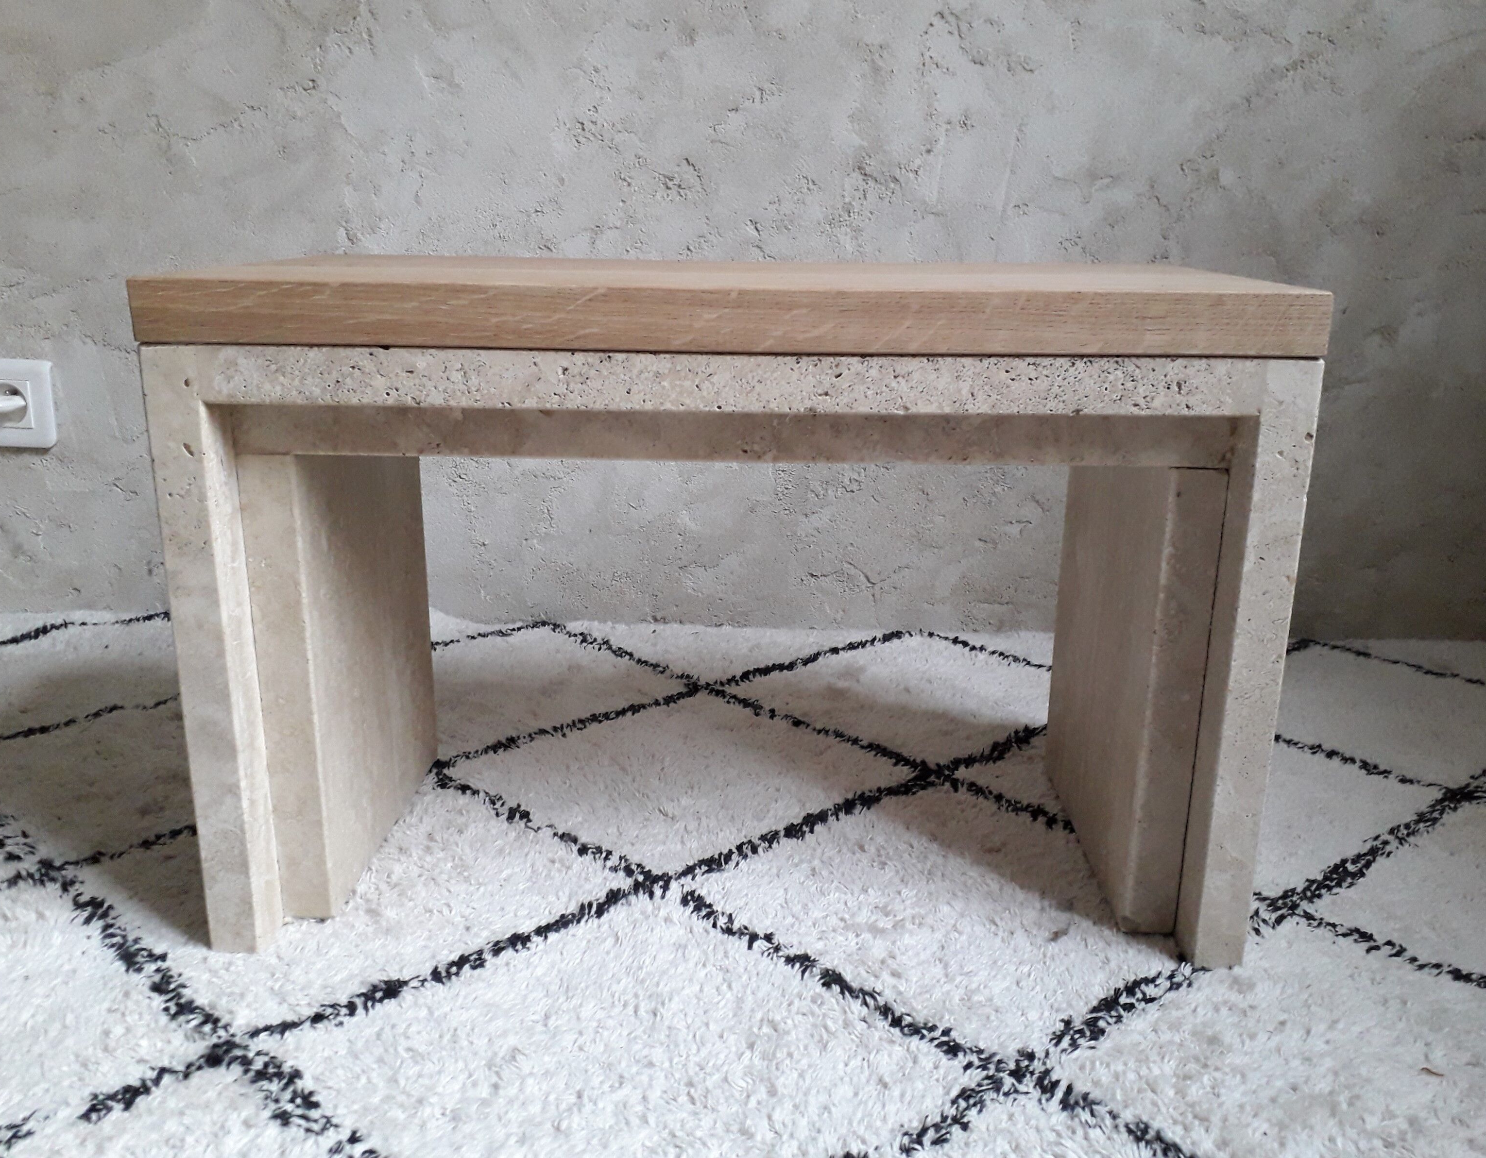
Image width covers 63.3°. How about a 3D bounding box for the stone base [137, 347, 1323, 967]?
[{"bbox_3d":[-0.007,0.004,0.748,0.580,0.372,0.258,1,16,1],"label":"stone base"}]

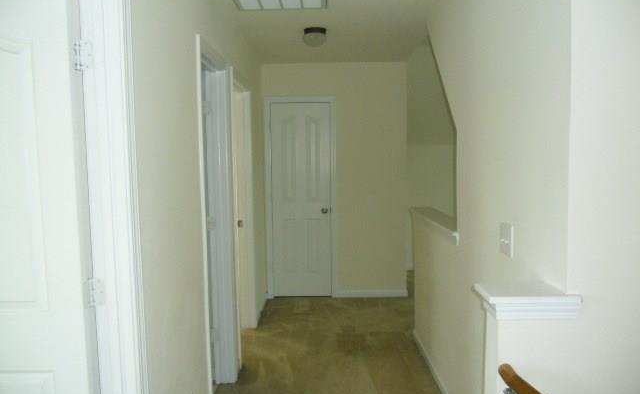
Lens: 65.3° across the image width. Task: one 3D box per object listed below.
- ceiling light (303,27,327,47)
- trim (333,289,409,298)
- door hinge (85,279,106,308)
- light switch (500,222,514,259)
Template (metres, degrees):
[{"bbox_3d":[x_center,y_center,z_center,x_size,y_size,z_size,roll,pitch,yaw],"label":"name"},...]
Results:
[{"bbox_3d":[-0.038,-1.201,3.780,0.185,0.125,0.185,-1,4,0],"label":"ceiling light"},{"bbox_3d":[0.556,1.021,5.263,0.760,0.080,0.015,-1,4,0],"label":"trim"},{"bbox_3d":[-0.671,0.291,1.493,0.050,0.090,0.030,-1,4,0],"label":"door hinge"},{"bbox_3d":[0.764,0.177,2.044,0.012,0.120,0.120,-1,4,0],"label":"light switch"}]

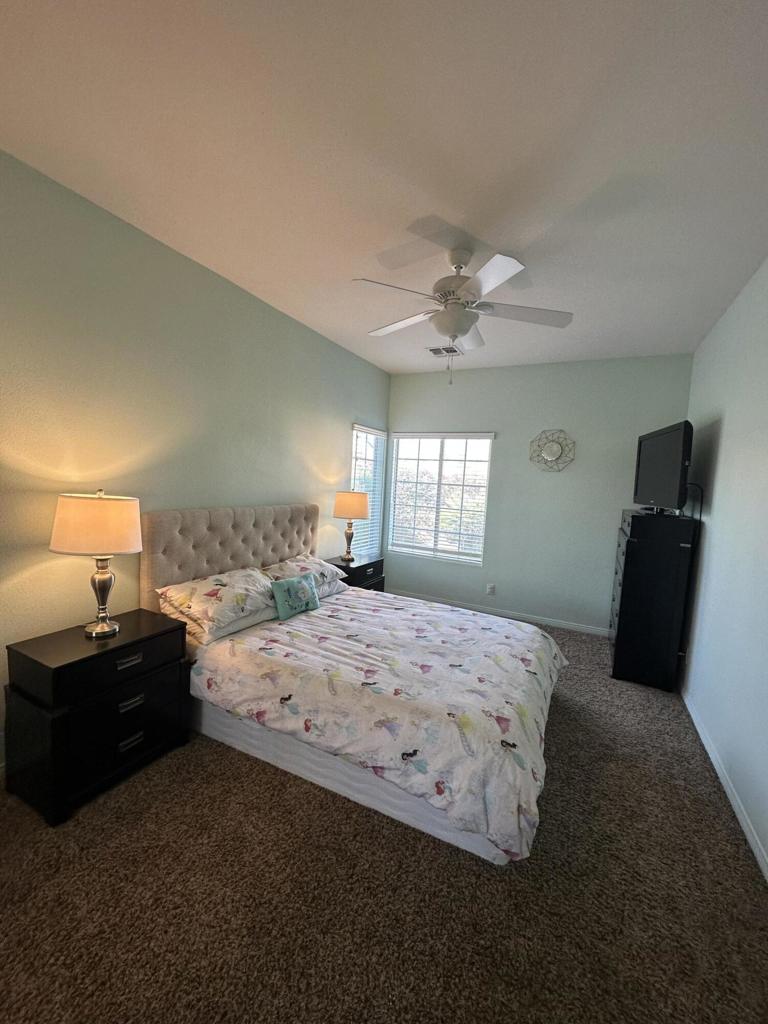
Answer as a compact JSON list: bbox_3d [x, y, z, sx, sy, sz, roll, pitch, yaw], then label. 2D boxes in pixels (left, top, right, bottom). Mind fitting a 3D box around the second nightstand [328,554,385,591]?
[{"bbox_3d":[-0.322,0.801,4.109,0.415,0.655,0.630,5,5,26],"label":"second nightstand"}]

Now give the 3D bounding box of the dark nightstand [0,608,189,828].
[{"bbox_3d":[-1.361,0.914,2.015,0.415,0.655,0.630,5,5,26],"label":"dark nightstand"}]

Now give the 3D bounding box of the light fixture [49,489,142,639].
[{"bbox_3d":[-1.355,0.241,1.987,0.360,0.690,0.360,5,5,26],"label":"light fixture"}]

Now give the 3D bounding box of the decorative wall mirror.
[{"bbox_3d":[1.742,-0.631,4.293,0.440,0.429,0.035,5,5,26],"label":"decorative wall mirror"}]

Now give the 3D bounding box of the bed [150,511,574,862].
[{"bbox_3d":[-0.058,0.646,2.684,2.215,1.220,1.650,5,5,26],"label":"bed"}]

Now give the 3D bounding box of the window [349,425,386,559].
[{"bbox_3d":[-0.186,-0.213,4.822,0.110,1.492,0.785,5,5,26],"label":"window"}]

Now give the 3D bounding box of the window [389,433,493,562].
[{"bbox_3d":[0.631,-0.177,4.893,1.230,1.496,0.110,5,5,26],"label":"window"}]

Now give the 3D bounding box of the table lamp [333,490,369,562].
[{"bbox_3d":[-0.332,0.128,4.094,0.356,0.687,0.356,3,5,0],"label":"table lamp"}]

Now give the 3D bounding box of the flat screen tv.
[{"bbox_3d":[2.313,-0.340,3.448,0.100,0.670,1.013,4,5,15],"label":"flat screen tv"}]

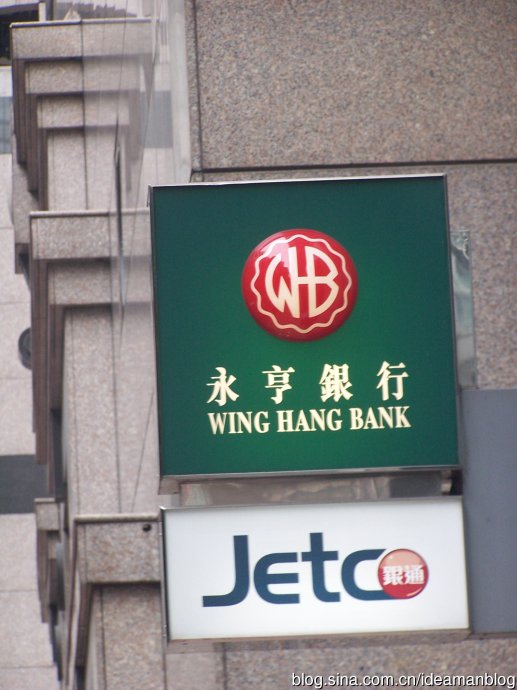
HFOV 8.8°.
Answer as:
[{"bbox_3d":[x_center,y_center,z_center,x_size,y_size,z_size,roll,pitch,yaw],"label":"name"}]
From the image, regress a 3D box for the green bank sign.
[{"bbox_3d":[0.164,-0.039,12.260,1.080,1.086,0.250,-2,-12,-2],"label":"green bank sign"}]

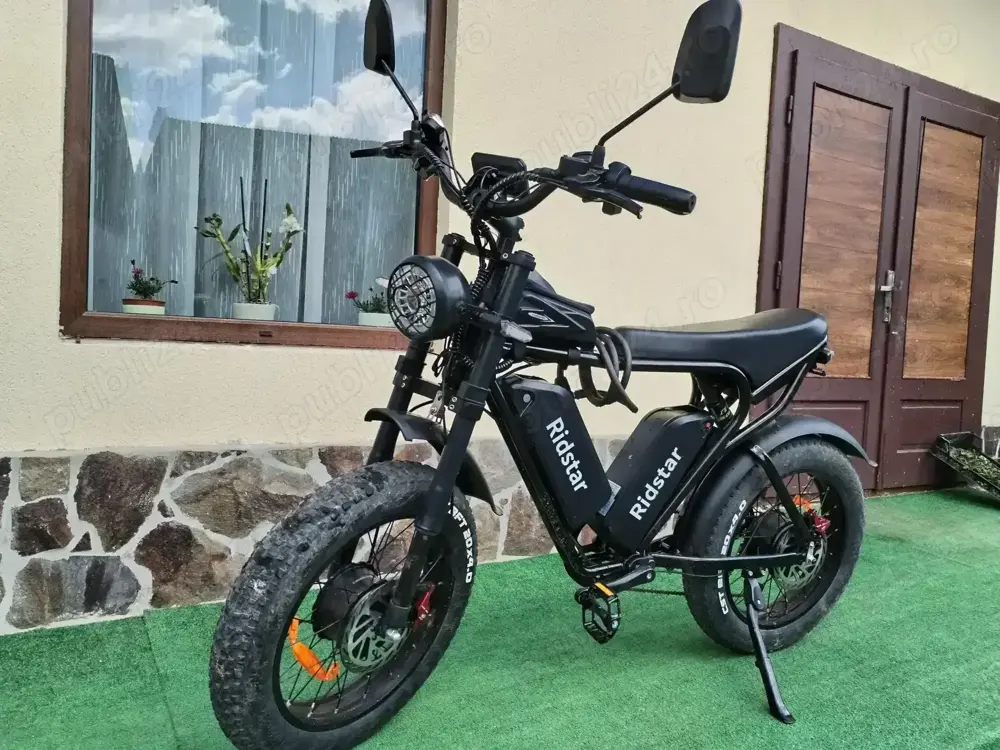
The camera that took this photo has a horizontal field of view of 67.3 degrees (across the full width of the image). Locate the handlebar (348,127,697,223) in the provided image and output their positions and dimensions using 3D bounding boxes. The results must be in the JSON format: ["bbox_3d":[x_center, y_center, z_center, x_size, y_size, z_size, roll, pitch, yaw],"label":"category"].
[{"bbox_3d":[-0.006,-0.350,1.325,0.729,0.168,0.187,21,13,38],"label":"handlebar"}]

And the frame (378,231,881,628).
[{"bbox_3d":[0.370,0.110,1.637,1.438,0.749,0.286,0,10,-26],"label":"frame"}]

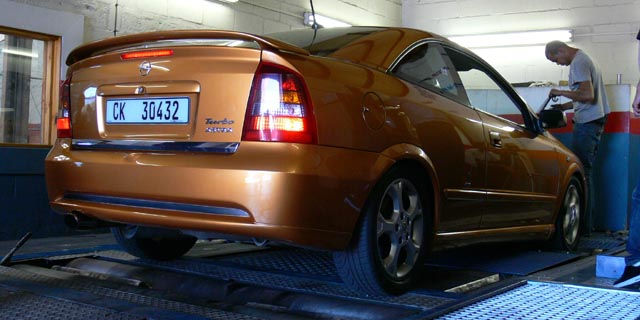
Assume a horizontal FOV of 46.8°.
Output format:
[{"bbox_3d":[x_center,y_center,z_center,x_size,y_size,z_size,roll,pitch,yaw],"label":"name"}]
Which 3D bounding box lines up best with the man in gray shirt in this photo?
[{"bbox_3d":[2.329,-0.199,6.662,0.540,1.761,0.490,2,0,20],"label":"man in gray shirt"}]

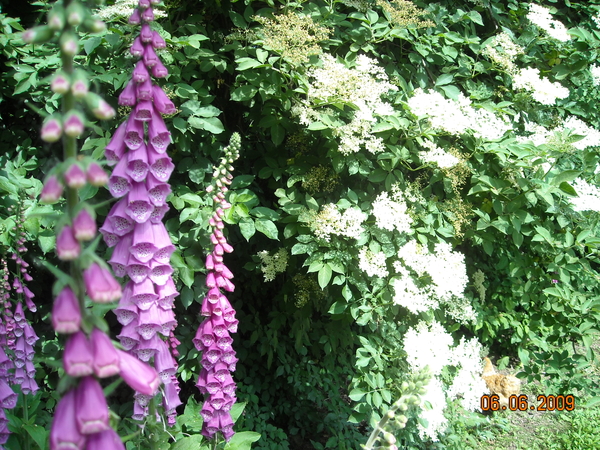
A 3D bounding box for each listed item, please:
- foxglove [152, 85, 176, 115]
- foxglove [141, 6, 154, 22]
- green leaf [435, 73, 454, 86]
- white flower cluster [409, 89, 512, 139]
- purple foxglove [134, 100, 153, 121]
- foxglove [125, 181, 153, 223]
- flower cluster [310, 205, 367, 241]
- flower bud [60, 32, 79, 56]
[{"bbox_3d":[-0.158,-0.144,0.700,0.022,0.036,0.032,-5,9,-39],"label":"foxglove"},{"bbox_3d":[-0.166,-0.229,0.660,0.015,0.018,0.019,0,16,-14],"label":"foxglove"},{"bbox_3d":[0.417,-0.420,1.750,0.060,0.012,0.040,-13,43,-14],"label":"green leaf"},{"bbox_3d":[0.457,-0.319,1.750,0.300,0.150,0.130,1,7,9],"label":"white flower cluster"},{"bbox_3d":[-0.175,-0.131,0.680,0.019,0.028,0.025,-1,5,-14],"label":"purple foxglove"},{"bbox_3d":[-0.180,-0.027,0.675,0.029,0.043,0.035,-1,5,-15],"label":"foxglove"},{"bbox_3d":[0.102,-0.007,1.600,0.148,0.095,0.095,0,7,3],"label":"flower cluster"},{"bbox_3d":[-0.171,-0.134,0.450,0.013,0.018,0.017,-2,7,-14],"label":"flower bud"}]

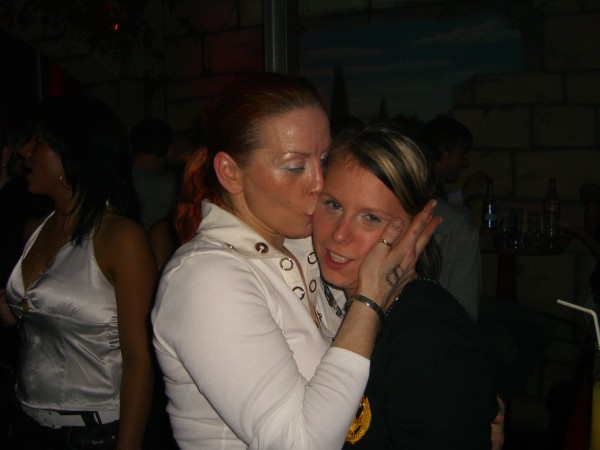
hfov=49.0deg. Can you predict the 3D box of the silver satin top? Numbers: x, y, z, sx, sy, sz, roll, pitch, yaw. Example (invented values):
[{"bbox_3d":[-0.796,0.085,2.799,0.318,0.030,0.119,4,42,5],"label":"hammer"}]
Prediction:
[{"bbox_3d":[-0.565,0.210,1.620,0.350,0.490,0.270,3,5,40],"label":"silver satin top"}]

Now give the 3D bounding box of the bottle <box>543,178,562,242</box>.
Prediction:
[{"bbox_3d":[1.167,-0.067,3.050,0.078,0.295,0.078,0,4,0],"label":"bottle"}]

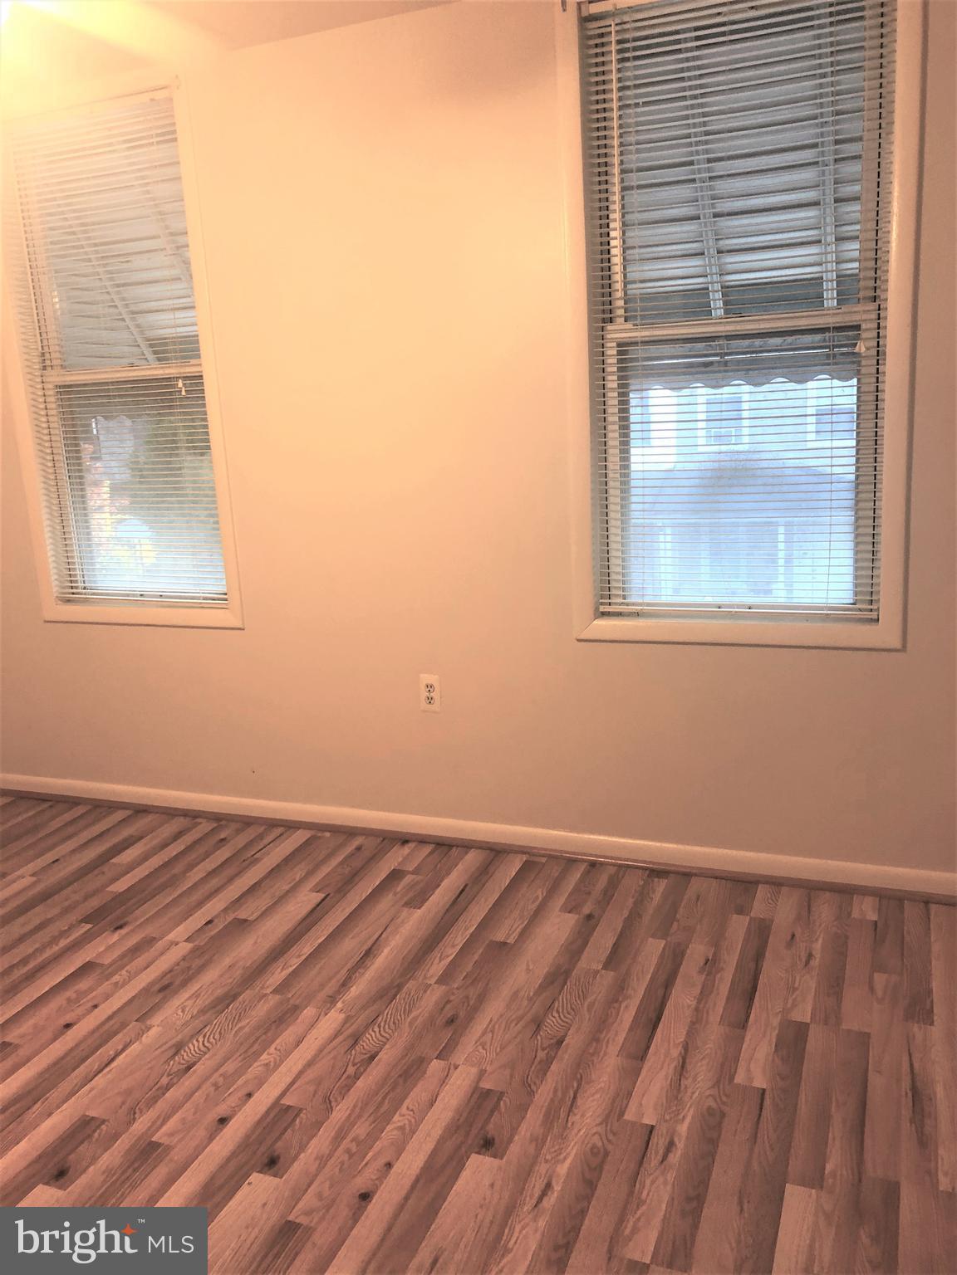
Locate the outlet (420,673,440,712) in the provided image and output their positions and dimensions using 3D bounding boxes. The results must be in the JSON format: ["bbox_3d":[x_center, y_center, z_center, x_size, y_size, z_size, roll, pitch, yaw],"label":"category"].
[{"bbox_3d":[-0.153,0.175,3.222,0.070,0.117,0.009,2,14,22],"label":"outlet"}]

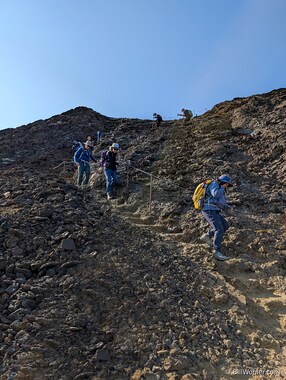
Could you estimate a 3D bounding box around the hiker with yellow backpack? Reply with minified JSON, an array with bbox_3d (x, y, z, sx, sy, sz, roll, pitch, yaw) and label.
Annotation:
[{"bbox_3d":[1.296,0.509,4.850,0.720,1.550,0.520,-1,-6,22],"label":"hiker with yellow backpack"}]

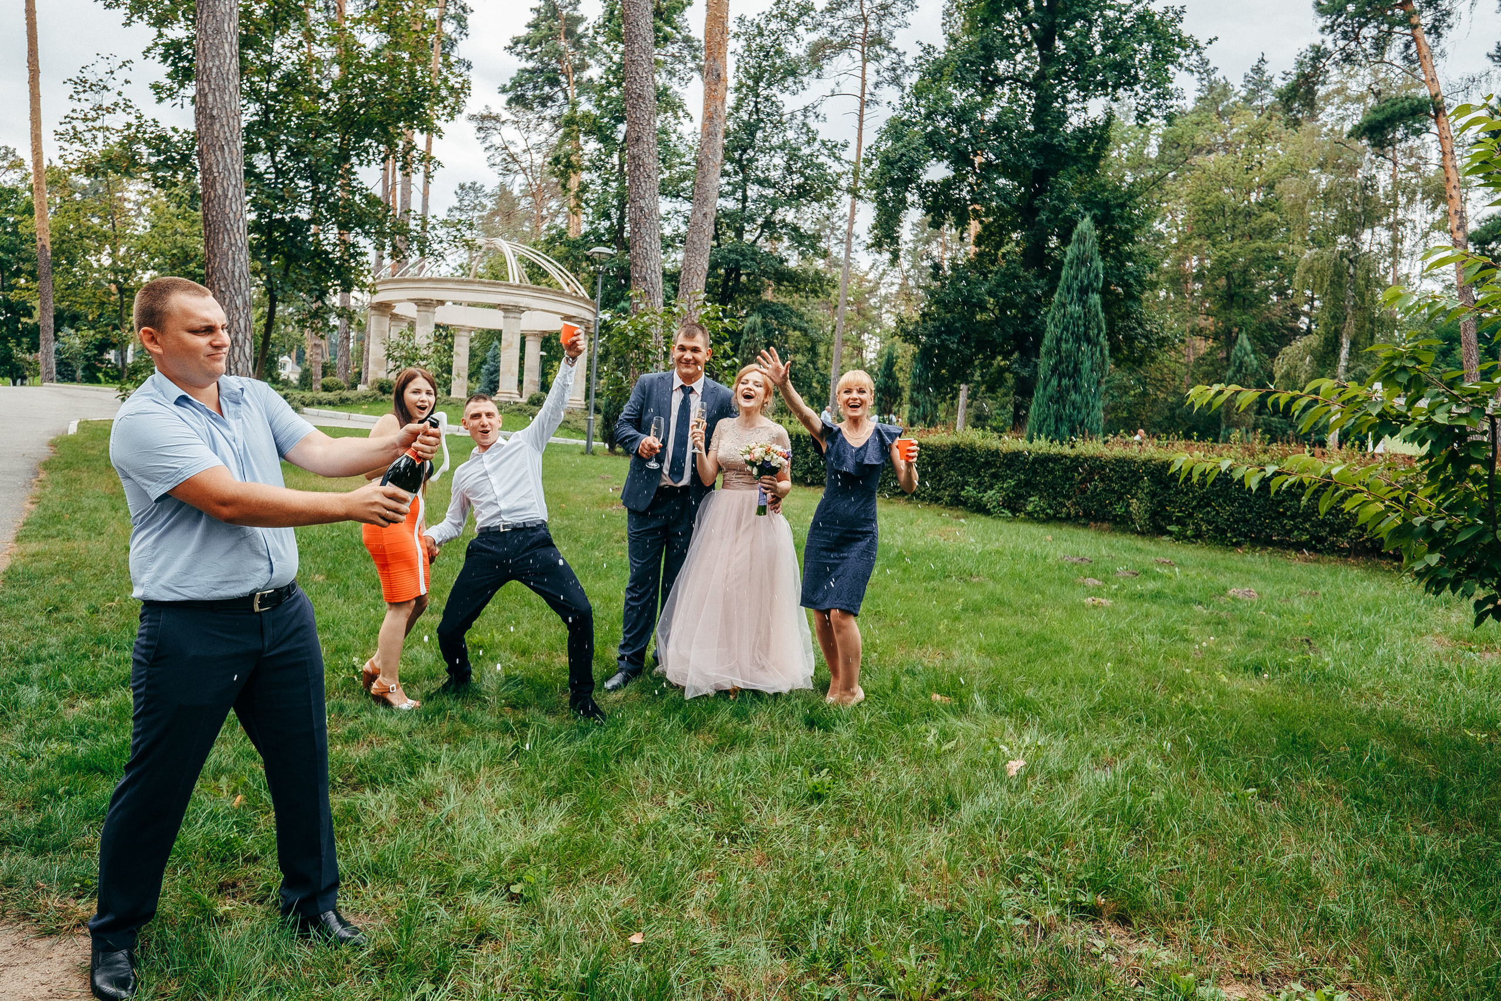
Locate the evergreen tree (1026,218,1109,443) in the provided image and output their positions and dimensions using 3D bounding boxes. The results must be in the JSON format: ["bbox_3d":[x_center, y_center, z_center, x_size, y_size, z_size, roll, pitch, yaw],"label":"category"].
[{"bbox_3d":[6.438,-2.858,17.711,1.600,5.500,1.600,3,6,0],"label":"evergreen tree"}]

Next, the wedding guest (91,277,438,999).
[{"bbox_3d":[-1.227,0.307,2.221,0.820,1.700,0.550,4,6,14],"label":"wedding guest"}]

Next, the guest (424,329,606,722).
[{"bbox_3d":[-1.126,0.088,4.159,0.850,1.740,0.560,2,6,-8],"label":"guest"}]

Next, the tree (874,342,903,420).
[{"bbox_3d":[5.175,-3.860,32.779,1.150,4.200,1.150,3,6,0],"label":"tree"}]

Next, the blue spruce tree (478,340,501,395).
[{"bbox_3d":[-13.624,-6.968,45.840,1.300,3.050,1.300,3,6,0],"label":"blue spruce tree"}]

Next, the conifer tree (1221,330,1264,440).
[{"bbox_3d":[16.424,-3.297,29.240,1.550,4.950,1.550,3,6,0],"label":"conifer tree"}]

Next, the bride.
[{"bbox_3d":[-0.058,0.132,4.623,0.820,1.660,0.740,3,6,3],"label":"bride"}]

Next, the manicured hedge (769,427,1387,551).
[{"bbox_3d":[4.426,-0.373,14.445,2.000,1.050,10.500,-3,8,-45],"label":"manicured hedge"}]

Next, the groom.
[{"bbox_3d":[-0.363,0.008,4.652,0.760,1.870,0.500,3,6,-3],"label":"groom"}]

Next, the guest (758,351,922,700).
[{"bbox_3d":[0.453,0.146,4.409,0.780,1.730,0.460,4,6,6],"label":"guest"}]

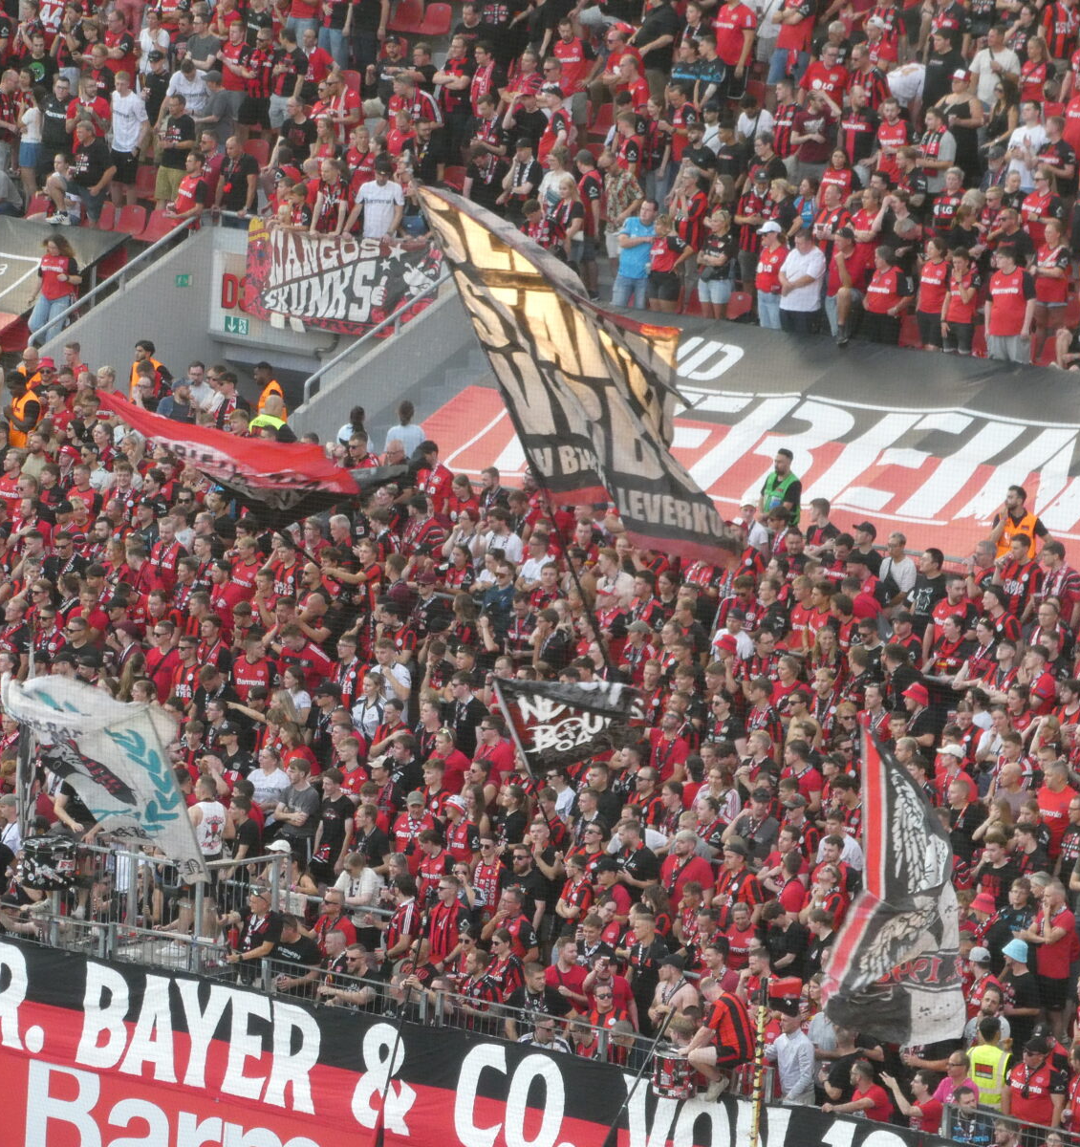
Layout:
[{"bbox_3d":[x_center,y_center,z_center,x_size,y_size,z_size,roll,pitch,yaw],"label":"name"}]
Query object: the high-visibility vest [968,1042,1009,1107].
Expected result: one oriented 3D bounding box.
[{"bbox_3d":[4.088,4.593,80.400,0.450,0.640,0.300,6,13,26],"label":"high-visibility vest"}]

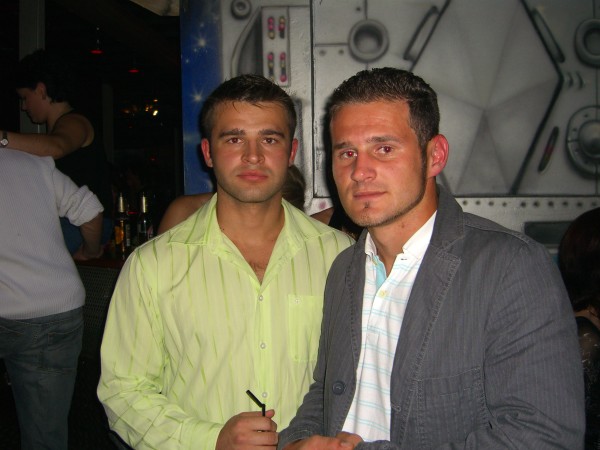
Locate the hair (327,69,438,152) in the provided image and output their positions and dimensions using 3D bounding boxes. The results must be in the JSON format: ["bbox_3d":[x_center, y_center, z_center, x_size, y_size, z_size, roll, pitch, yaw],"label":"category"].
[{"bbox_3d":[0.125,-0.172,1.035,0.165,0.155,0.195,-4,6,28],"label":"hair"}]

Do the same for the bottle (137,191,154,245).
[{"bbox_3d":[-0.541,0.003,2.320,0.063,0.240,0.063,-1,2,0],"label":"bottle"}]

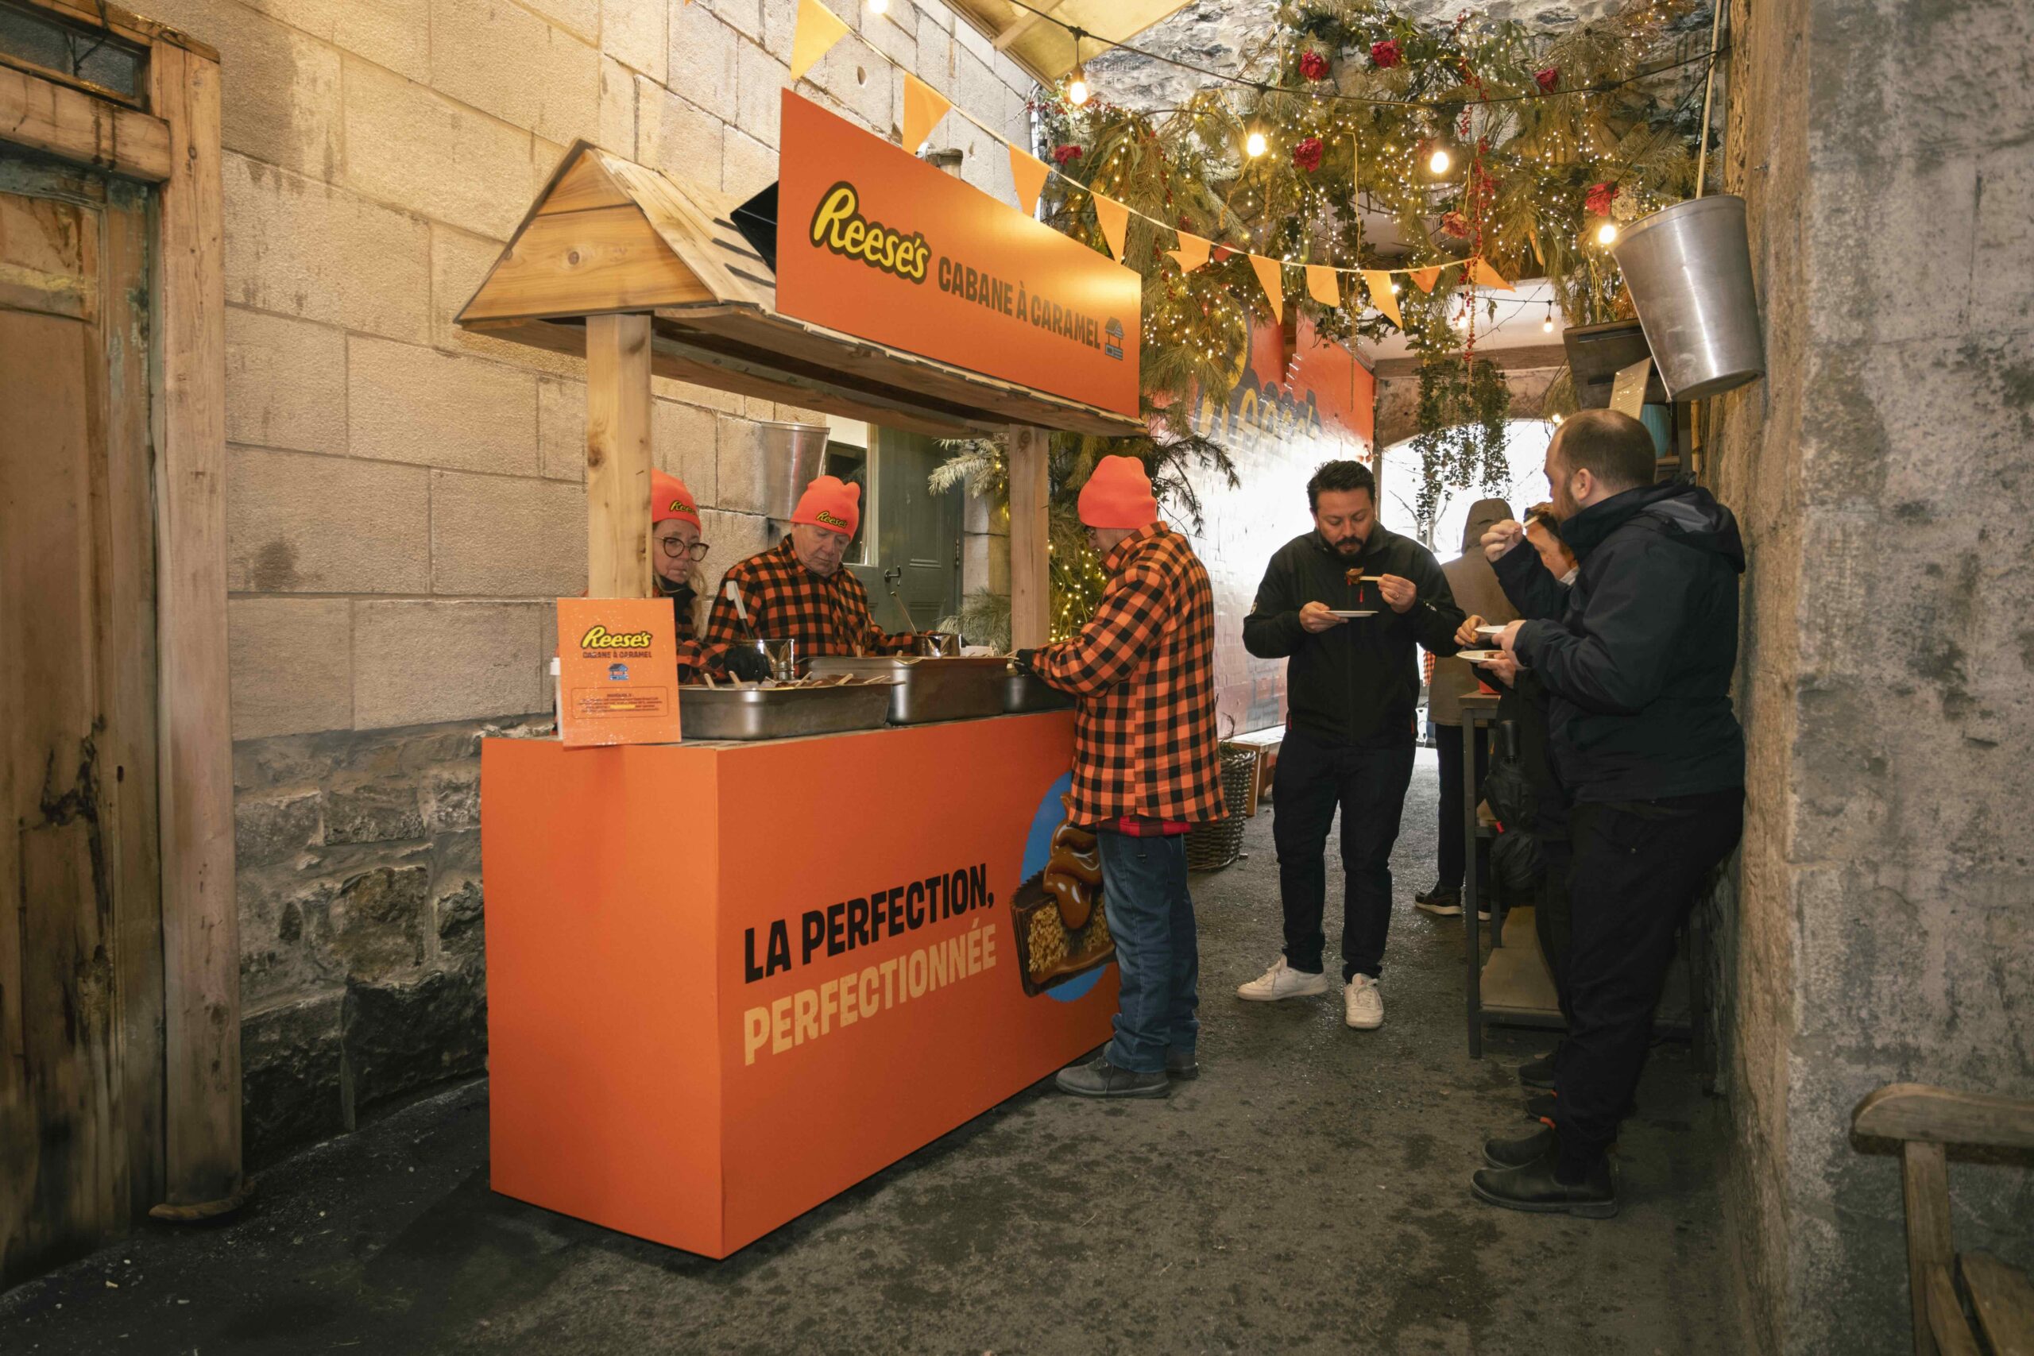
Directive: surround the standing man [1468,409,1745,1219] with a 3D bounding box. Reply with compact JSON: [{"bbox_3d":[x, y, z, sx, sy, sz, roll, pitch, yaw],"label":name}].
[{"bbox_3d":[1.252,0.269,2.897,0.560,1.690,0.580,0,2,27],"label":"standing man"}]

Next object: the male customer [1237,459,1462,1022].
[{"bbox_3d":[1.069,0.172,4.391,0.720,1.755,0.520,0,2,9],"label":"male customer"}]

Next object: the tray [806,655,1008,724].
[{"bbox_3d":[-0.287,0.030,3.706,0.325,0.152,0.530,0,2,31],"label":"tray"}]

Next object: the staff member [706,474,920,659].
[{"bbox_3d":[-0.644,0.236,4.208,0.500,1.720,0.620,1,2,44],"label":"staff member"}]

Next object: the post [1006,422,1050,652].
[{"bbox_3d":[0.043,-0.340,4.139,0.090,0.838,0.090,1,2,31],"label":"post"}]

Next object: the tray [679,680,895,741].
[{"bbox_3d":[-0.549,0.072,3.123,0.325,0.104,0.530,0,2,31],"label":"tray"}]

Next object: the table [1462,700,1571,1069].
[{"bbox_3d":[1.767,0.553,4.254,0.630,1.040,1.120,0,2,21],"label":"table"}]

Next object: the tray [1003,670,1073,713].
[{"bbox_3d":[-0.017,0.037,3.914,0.330,0.100,0.530,1,2,31],"label":"tray"}]

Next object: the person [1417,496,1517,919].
[{"bbox_3d":[2.002,0.119,5.821,0.520,1.760,0.420,-1,2,-14],"label":"person"}]

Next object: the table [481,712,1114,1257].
[{"bbox_3d":[-0.396,0.610,3.603,0.690,1.000,1.850,0,2,31],"label":"table"}]

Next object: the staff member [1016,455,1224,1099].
[{"bbox_3d":[0.319,0.236,3.672,0.620,1.680,0.530,1,2,25],"label":"staff member"}]

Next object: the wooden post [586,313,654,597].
[{"bbox_3d":[-0.796,-0.291,2.742,0.090,0.838,0.090,1,2,31],"label":"wooden post"}]

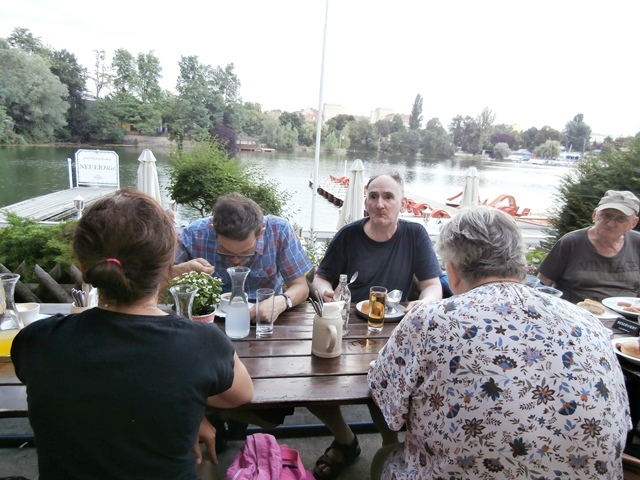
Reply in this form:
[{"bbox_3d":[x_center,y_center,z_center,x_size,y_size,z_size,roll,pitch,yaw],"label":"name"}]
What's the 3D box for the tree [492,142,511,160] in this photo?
[{"bbox_3d":[53.986,-26.324,131.976,5.086,5.193,4.832,3,12,0],"label":"tree"}]

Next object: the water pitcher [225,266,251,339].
[{"bbox_3d":[-0.258,0.199,1.402,0.080,0.217,0.080,0,13,-10],"label":"water pitcher"}]

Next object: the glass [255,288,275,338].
[{"bbox_3d":[-0.176,0.234,1.421,0.061,0.148,0.061,1,13,-7],"label":"glass"}]

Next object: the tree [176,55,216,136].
[{"bbox_3d":[-21.535,-24.963,78.000,7.735,14.909,7.735,-1,13,-15],"label":"tree"}]

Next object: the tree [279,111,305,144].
[{"bbox_3d":[-7.770,-30.534,120.964,6.734,9.256,6.397,3,12,0],"label":"tree"}]

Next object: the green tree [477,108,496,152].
[{"bbox_3d":[52.032,-34.219,138.657,6.531,14.550,6.205,3,12,0],"label":"green tree"}]

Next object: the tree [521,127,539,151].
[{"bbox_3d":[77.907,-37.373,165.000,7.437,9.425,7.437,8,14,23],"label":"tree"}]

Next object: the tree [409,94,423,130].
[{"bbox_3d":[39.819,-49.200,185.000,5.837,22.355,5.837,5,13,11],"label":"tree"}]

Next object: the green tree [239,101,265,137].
[{"bbox_3d":[-16.984,-28.885,110.010,6.595,11.063,6.265,3,12,0],"label":"green tree"}]

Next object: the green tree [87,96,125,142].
[{"bbox_3d":[-32.874,-18.391,68.000,5.977,7.022,5.977,-3,14,-25],"label":"green tree"}]

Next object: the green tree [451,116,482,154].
[{"bbox_3d":[57.781,-41.413,175.000,12.621,14.226,12.621,7,13,17],"label":"green tree"}]

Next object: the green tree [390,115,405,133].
[{"bbox_3d":[24.435,-33.893,139.893,4.792,11.010,4.553,3,12,0],"label":"green tree"}]

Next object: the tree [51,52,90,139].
[{"bbox_3d":[-38.724,-22.383,68.727,6.328,14.123,6.011,3,12,0],"label":"tree"}]

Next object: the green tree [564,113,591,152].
[{"bbox_3d":[101.561,-41.808,175.000,10.649,15.764,10.649,10,14,28],"label":"green tree"}]

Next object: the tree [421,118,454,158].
[{"bbox_3d":[34.994,-30.229,132.143,9.620,11.555,9.139,3,12,0],"label":"tree"}]

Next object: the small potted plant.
[{"bbox_3d":[-0.375,0.204,1.341,0.185,0.223,0.185,-1,13,-16],"label":"small potted plant"}]

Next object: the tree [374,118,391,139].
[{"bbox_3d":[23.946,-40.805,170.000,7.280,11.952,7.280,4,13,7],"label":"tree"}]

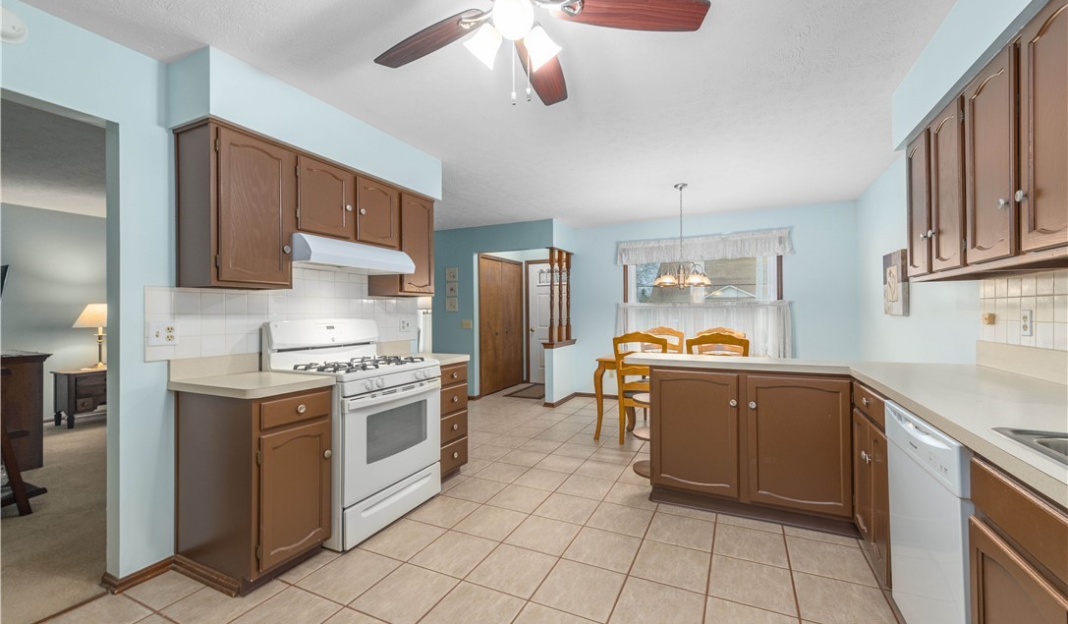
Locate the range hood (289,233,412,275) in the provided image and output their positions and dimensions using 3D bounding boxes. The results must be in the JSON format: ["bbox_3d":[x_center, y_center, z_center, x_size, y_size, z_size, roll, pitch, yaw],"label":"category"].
[{"bbox_3d":[-1.212,-0.344,2.689,0.425,0.148,0.782,0,0,26],"label":"range hood"}]

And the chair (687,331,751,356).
[{"bbox_3d":[1.626,0.711,3.664,0.480,1.055,0.520,0,0,26],"label":"chair"}]

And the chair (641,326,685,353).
[{"bbox_3d":[1.363,0.709,4.546,0.475,1.055,0.525,0,0,26],"label":"chair"}]

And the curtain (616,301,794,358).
[{"bbox_3d":[2.042,0.270,5.191,2.070,0.790,0.090,0,0,26],"label":"curtain"}]

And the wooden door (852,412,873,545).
[{"bbox_3d":[1.686,0.825,2.133,0.021,0.604,0.337,0,0,26],"label":"wooden door"}]

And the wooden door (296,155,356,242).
[{"bbox_3d":[-1.215,-0.649,2.416,0.022,0.403,0.337,-1,-1,26],"label":"wooden door"}]

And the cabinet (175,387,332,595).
[{"bbox_3d":[-1.397,0.807,2.072,0.624,0.870,0.392,0,0,26],"label":"cabinet"}]

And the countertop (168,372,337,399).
[{"bbox_3d":[-1.380,0.350,2.064,0.630,0.042,0.440,0,0,26],"label":"countertop"}]

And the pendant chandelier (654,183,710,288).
[{"bbox_3d":[1.425,-0.725,3.980,0.550,1.020,0.550,0,0,0],"label":"pendant chandelier"}]

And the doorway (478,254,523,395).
[{"bbox_3d":[-0.510,0.226,6.717,0.035,2.032,1.217,0,0,26],"label":"doorway"}]

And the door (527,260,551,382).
[{"bbox_3d":[0.340,0.220,7.020,0.880,2.030,0.045,0,0,25],"label":"door"}]

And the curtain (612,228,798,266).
[{"bbox_3d":[2.035,-0.797,5.181,2.065,0.325,0.100,0,0,26],"label":"curtain"}]

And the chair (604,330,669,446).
[{"bbox_3d":[1.061,0.712,3.940,0.477,1.052,0.520,0,0,26],"label":"chair"}]

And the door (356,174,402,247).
[{"bbox_3d":[-1.041,-0.649,2.767,0.022,0.402,0.339,-1,-1,26],"label":"door"}]

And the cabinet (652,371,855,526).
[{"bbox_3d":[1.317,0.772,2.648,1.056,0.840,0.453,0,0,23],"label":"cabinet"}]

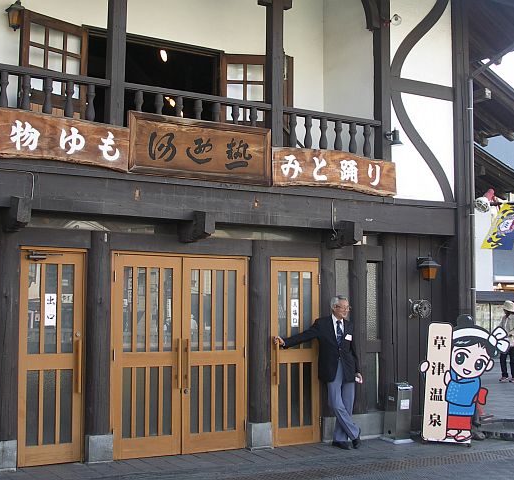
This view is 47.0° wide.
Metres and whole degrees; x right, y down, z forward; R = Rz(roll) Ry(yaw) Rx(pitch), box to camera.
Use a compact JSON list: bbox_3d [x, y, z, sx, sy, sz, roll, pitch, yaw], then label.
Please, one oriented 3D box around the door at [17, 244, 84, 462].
[{"bbox_3d":[-1.967,1.106,5.684,0.591,2.027,0.080,3,-6,-23],"label":"door"}]

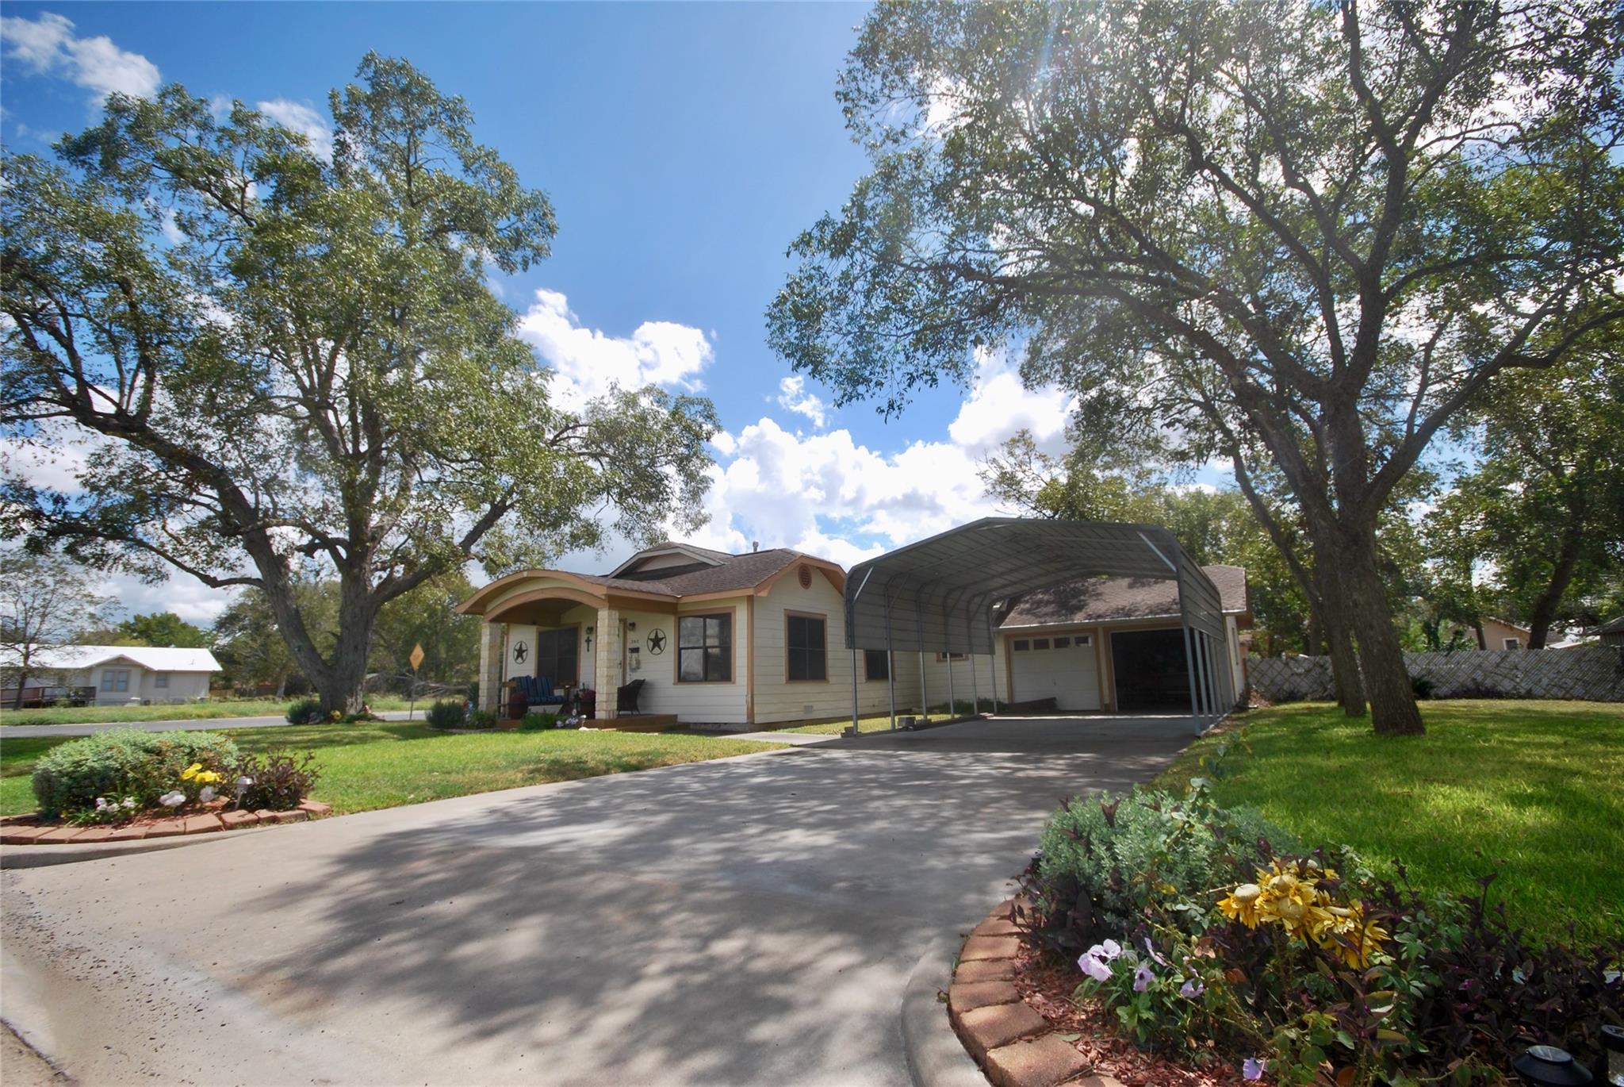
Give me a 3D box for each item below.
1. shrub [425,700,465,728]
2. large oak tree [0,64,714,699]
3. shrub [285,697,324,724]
[{"bbox_3d":[-9.675,4.473,17.903,0.950,0.700,0.900,5,-13,-27],"label":"shrub"},{"bbox_3d":[-14.241,-4.431,22.331,20.500,20.000,18.000,6,-13,-33],"label":"large oak tree"},{"bbox_3d":[-15.635,5.147,20.911,1.000,0.760,0.950,7,-14,-35],"label":"shrub"}]

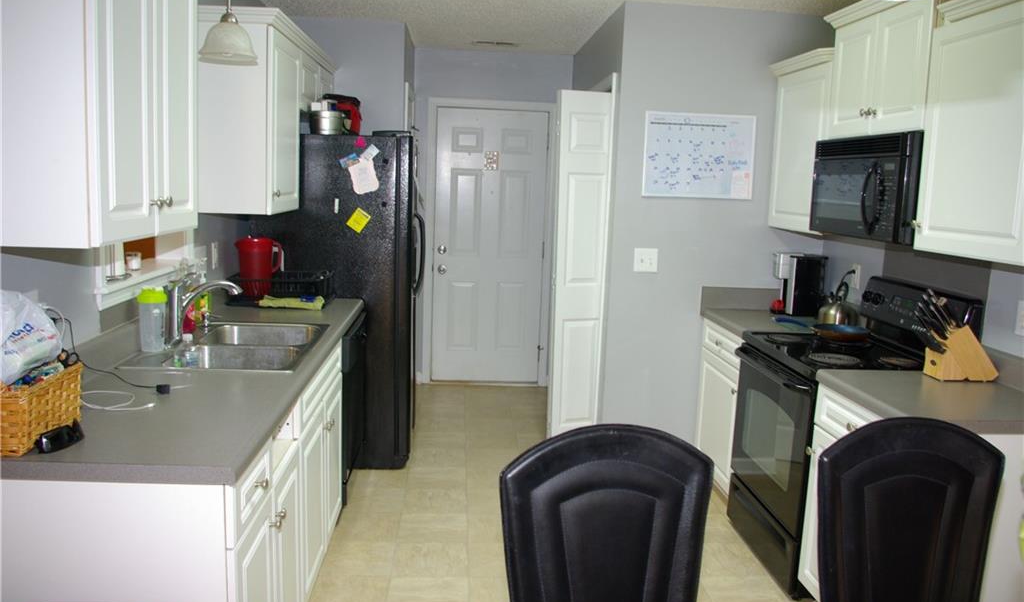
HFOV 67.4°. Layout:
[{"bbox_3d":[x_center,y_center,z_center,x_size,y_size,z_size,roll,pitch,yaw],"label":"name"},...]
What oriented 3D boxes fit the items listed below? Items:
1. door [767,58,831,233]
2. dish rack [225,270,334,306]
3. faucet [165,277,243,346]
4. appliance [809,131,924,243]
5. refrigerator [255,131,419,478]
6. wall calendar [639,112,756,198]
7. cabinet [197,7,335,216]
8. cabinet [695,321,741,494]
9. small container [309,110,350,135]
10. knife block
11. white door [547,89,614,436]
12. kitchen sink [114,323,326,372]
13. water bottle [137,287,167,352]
[{"bbox_3d":[1.393,-0.722,3.715,0.033,0.750,0.555,1,10,-4],"label":"door"},{"bbox_3d":[-1.150,-0.069,3.837,0.500,0.145,0.330,2,9,-4],"label":"dish rack"},{"bbox_3d":[-1.158,0.036,2.891,0.275,0.250,0.150,2,9,-4],"label":"faucet"},{"bbox_3d":[1.545,-0.446,3.053,0.405,0.403,0.755,2,9,-4],"label":"appliance"},{"bbox_3d":[-0.960,-0.035,4.422,0.850,1.760,0.860,2,9,-4],"label":"refrigerator"},{"bbox_3d":[0.986,-0.758,4.031,0.589,0.433,0.018,2,9,-4],"label":"wall calendar"},{"bbox_3d":[-1.208,-0.893,3.920,0.385,0.827,1.625,2,9,-4],"label":"cabinet"},{"bbox_3d":[1.367,0.564,3.980,0.618,0.861,0.590,2,9,-4],"label":"cabinet"},{"bbox_3d":[-0.956,-0.922,3.992,0.180,0.137,0.190,2,9,-4],"label":"small container"},{"bbox_3d":[1.615,0.175,2.758,0.222,0.205,0.118,2,9,-4],"label":"knife block"},{"bbox_3d":[0.351,-0.128,4.252,0.315,2.020,0.080,2,9,-4],"label":"white door"},{"bbox_3d":[-1.040,0.252,2.926,0.567,0.190,0.825,2,9,-4],"label":"kitchen sink"},{"bbox_3d":[-1.264,0.058,2.716,0.103,0.227,0.103,2,9,-4],"label":"water bottle"}]

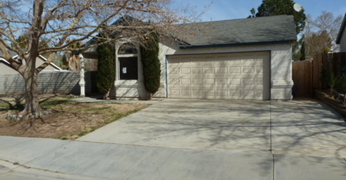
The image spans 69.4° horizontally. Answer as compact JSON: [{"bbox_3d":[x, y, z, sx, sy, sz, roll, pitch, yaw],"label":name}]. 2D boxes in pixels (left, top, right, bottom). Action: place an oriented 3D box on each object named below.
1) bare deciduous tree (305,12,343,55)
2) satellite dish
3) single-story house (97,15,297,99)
[{"bbox_3d":[17.509,-4.300,29.000,5.600,9.500,5.400,1,1,24],"label":"bare deciduous tree"},{"bbox_3d":[7.603,-5.002,15.200,0.560,0.560,0.380,1,1,18],"label":"satellite dish"},{"bbox_3d":[1.500,-2.000,16.800,11.400,4.600,10.000,0,2,20],"label":"single-story house"}]

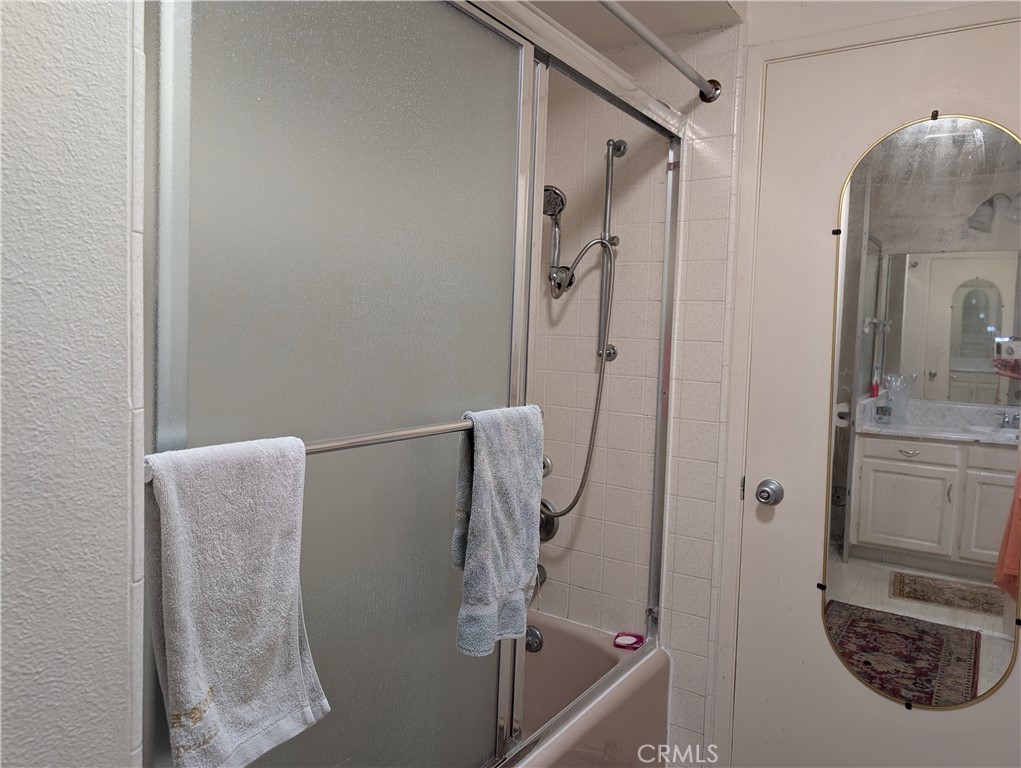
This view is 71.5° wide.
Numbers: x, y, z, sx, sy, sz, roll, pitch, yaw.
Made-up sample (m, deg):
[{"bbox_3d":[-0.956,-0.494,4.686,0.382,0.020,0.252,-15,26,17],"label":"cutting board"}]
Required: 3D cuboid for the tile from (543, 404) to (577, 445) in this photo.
[{"bbox_3d":[0.155,0.130,2.193,0.108,0.108,0.010,4,4,33],"label":"tile"}]

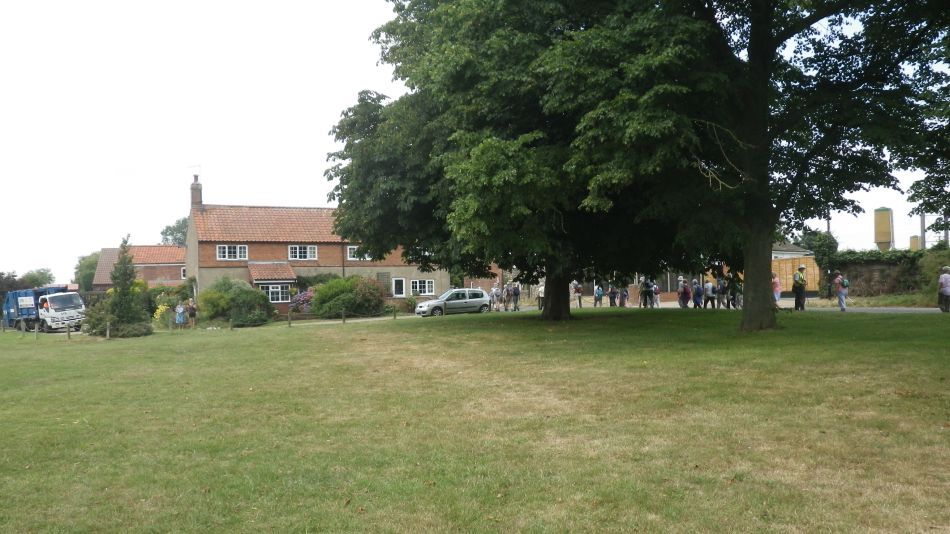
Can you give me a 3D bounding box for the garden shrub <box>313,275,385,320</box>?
[{"bbox_3d":[-6.996,1.673,39.000,3.850,2.240,3.000,-1,-1,-10],"label":"garden shrub"}]

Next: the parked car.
[{"bbox_3d":[-1.070,1.770,35.400,3.800,1.420,1.650,-3,0,-20],"label":"parked car"}]

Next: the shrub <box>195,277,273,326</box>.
[{"bbox_3d":[-12.671,1.784,37.000,3.950,2.518,3.000,-1,-1,-19],"label":"shrub"}]

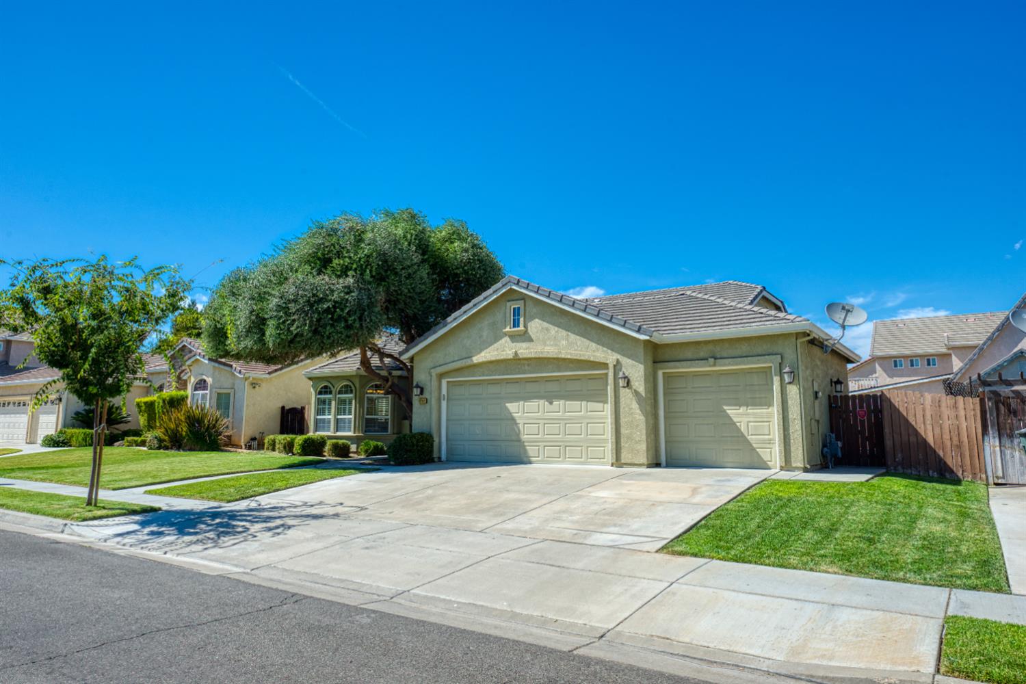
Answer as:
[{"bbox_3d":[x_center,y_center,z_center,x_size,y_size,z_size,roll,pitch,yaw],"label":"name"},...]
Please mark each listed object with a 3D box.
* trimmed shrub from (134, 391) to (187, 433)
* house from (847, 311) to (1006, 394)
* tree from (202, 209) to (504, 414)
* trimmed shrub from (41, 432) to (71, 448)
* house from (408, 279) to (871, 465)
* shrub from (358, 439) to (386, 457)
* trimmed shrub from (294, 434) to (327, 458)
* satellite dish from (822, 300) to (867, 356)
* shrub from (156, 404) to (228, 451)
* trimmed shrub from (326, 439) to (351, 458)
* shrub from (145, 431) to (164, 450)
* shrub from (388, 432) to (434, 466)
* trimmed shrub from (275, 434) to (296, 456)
[{"bbox_3d":[-15.095,3.281,29.344,1.400,2.330,1.500,-5,-8,33],"label":"trimmed shrub"},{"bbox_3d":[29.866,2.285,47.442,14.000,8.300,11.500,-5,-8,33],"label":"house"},{"bbox_3d":[-4.981,-0.355,21.631,9.600,7.700,8.200,2,-8,-13],"label":"tree"},{"bbox_3d":[-19.741,4.188,29.505,1.120,0.650,1.080,-5,-8,33],"label":"trimmed shrub"},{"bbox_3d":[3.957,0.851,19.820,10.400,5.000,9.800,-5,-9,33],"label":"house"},{"bbox_3d":[-4.628,3.493,22.567,0.920,0.600,0.850,1,-7,-11],"label":"shrub"},{"bbox_3d":[-6.843,3.466,23.082,1.000,0.740,0.950,-5,-8,33],"label":"trimmed shrub"},{"bbox_3d":[7.378,-0.336,15.167,0.880,1.150,0.750,-1,-7,8],"label":"satellite dish"},{"bbox_3d":[-12.239,3.245,26.110,2.600,1.720,2.200,-5,-8,33],"label":"shrub"},{"bbox_3d":[-5.593,3.383,21.894,0.760,0.600,0.740,-5,-8,33],"label":"trimmed shrub"},{"bbox_3d":[-15.064,4.159,28.724,0.900,0.880,0.900,4,-8,-27],"label":"shrub"},{"bbox_3d":[-2.643,2.769,17.691,1.180,0.830,1.100,0,-7,0],"label":"shrub"},{"bbox_3d":[-7.965,3.625,24.058,0.800,0.760,0.800,2,-8,-18],"label":"trimmed shrub"}]

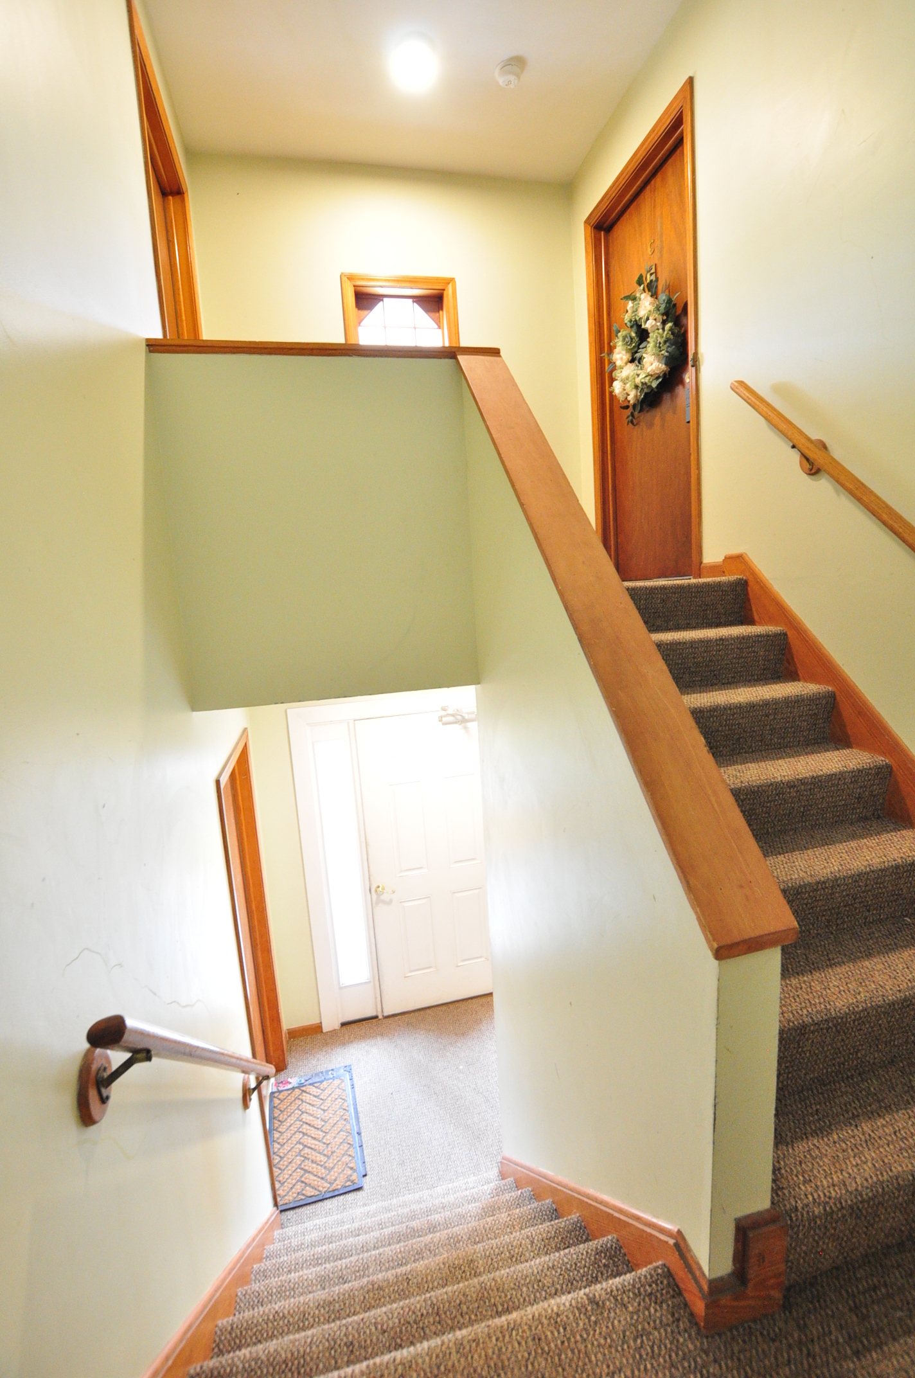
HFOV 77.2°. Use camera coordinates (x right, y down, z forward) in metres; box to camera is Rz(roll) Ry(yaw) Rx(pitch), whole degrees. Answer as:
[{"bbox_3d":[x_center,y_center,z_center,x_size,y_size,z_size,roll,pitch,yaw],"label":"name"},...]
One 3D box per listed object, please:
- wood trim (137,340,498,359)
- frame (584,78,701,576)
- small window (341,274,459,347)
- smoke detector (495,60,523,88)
[{"bbox_3d":[-0.451,-1.184,2.057,1.210,0.045,0.155,-6,10,-12],"label":"wood trim"},{"bbox_3d":[0.989,-1.621,3.034,0.135,2.095,1.045,-6,10,-12],"label":"frame"},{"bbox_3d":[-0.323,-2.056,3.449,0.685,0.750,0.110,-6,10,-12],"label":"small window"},{"bbox_3d":[0.242,-2.883,2.702,0.127,0.045,0.127,-3,9,1],"label":"smoke detector"}]

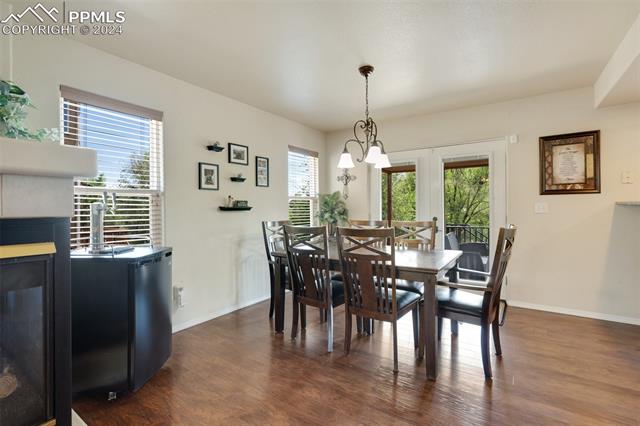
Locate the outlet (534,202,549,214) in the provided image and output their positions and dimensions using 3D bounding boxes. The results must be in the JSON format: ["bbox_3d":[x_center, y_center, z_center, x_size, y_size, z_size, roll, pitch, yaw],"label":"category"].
[{"bbox_3d":[2.555,-0.053,3.279,0.118,0.120,0.010,0,1,35],"label":"outlet"}]

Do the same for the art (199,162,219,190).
[{"bbox_3d":[-1.163,-0.377,2.984,0.025,0.275,0.225,0,1,35],"label":"art"}]

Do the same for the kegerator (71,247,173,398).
[{"bbox_3d":[-1.412,0.728,2.010,0.570,0.880,0.480,0,1,3],"label":"kegerator"}]

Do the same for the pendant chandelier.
[{"bbox_3d":[0.418,-0.864,2.577,0.530,0.900,0.510,0,1,35],"label":"pendant chandelier"}]

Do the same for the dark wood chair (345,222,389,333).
[{"bbox_3d":[0.404,0.614,2.978,0.470,1.055,0.530,0,1,35],"label":"dark wood chair"}]

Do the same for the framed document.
[{"bbox_3d":[2.721,-0.534,3.104,0.500,0.655,0.035,0,1,35],"label":"framed document"}]

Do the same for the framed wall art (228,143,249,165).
[{"bbox_3d":[-0.959,-0.684,3.332,0.025,0.227,0.285,0,1,35],"label":"framed wall art"}]

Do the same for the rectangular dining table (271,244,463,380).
[{"bbox_3d":[0.457,0.759,2.742,1.500,0.762,1.060,0,1,35],"label":"rectangular dining table"}]

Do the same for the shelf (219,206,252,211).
[{"bbox_3d":[-0.948,-0.047,3.231,0.100,0.045,0.395,0,1,35],"label":"shelf"}]

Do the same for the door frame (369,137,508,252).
[{"bbox_3d":[1.571,0.091,4.022,1.810,2.050,0.130,0,1,35],"label":"door frame"}]

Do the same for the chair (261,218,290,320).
[{"bbox_3d":[-0.264,0.617,3.142,0.610,1.040,0.540,0,1,35],"label":"chair"}]

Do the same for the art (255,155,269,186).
[{"bbox_3d":[-0.727,-0.519,3.613,0.025,0.370,0.205,0,1,35],"label":"art"}]

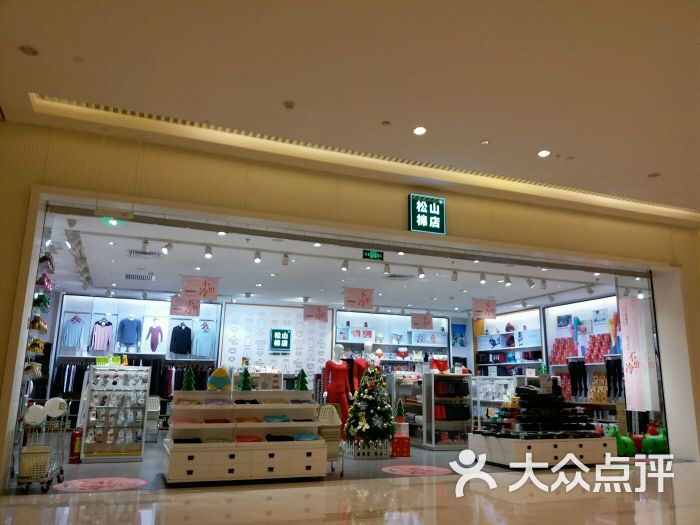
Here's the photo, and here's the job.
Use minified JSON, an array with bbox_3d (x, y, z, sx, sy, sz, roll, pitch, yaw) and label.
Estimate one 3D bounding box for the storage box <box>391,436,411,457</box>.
[{"bbox_3d":[0.863,3.341,10.300,0.340,0.335,0.330,5,-13,-18],"label":"storage box"}]

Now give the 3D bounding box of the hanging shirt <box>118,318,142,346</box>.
[{"bbox_3d":[-5.137,1.638,13.258,0.524,0.650,0.218,6,-13,-21],"label":"hanging shirt"}]

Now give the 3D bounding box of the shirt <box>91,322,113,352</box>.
[{"bbox_3d":[-5.710,1.711,13.014,0.464,0.705,0.145,6,-13,-21],"label":"shirt"}]

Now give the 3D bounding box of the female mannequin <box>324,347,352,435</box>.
[{"bbox_3d":[-0.205,2.466,10.560,0.460,1.857,0.315,6,-13,-21],"label":"female mannequin"}]

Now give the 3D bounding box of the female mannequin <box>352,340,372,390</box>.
[{"bbox_3d":[0.323,2.438,10.512,0.460,1.863,0.315,6,-13,-21],"label":"female mannequin"}]

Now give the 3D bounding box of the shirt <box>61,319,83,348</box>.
[{"bbox_3d":[-6.665,1.675,13.550,0.470,0.680,0.130,6,-13,-21],"label":"shirt"}]

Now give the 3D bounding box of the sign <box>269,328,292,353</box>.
[{"bbox_3d":[-1.835,2.087,15.127,0.520,0.520,0.090,6,-13,-21],"label":"sign"}]

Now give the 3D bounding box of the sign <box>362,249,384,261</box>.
[{"bbox_3d":[0.366,-0.111,8.744,0.360,0.145,0.040,6,-13,-21],"label":"sign"}]

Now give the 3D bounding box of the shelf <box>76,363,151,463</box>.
[{"bbox_3d":[-3.459,2.242,8.408,0.806,1.307,0.545,6,-13,-21],"label":"shelf"}]

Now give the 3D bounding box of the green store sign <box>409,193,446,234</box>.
[{"bbox_3d":[1.183,-0.721,8.686,0.590,0.580,0.110,6,-13,-21],"label":"green store sign"}]

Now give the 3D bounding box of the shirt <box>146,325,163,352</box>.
[{"bbox_3d":[-4.640,1.801,13.424,0.370,0.657,0.145,6,-13,-21],"label":"shirt"}]

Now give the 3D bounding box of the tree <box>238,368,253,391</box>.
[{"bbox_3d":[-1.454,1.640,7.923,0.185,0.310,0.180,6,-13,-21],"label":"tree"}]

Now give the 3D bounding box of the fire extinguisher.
[{"bbox_3d":[-4.183,2.813,8.696,0.170,0.530,0.160,11,-16,-38],"label":"fire extinguisher"}]

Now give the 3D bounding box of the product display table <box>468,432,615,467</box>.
[{"bbox_3d":[2.979,2.903,8.831,1.912,0.417,1.113,6,-13,-21],"label":"product display table"}]

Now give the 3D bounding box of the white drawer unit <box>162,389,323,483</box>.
[{"bbox_3d":[-1.431,2.329,7.688,1.984,1.129,1.139,6,-13,-21],"label":"white drawer unit"}]

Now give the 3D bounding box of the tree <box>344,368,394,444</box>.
[{"bbox_3d":[0.370,2.718,10.398,1.000,1.500,1.000,1,-12,0],"label":"tree"}]

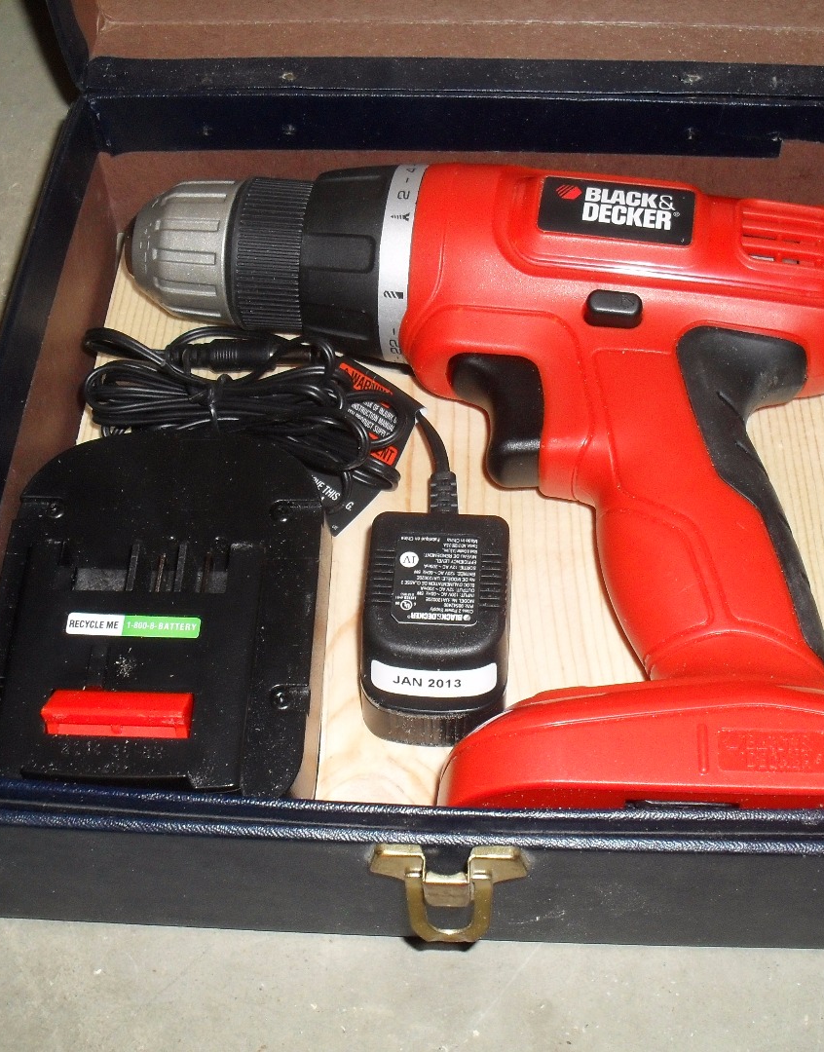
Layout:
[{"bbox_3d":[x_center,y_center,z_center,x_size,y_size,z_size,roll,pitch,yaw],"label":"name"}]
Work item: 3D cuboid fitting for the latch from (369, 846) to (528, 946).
[{"bbox_3d":[0.008,0.083,0.316,0.035,0.031,0.012,1,57,3],"label":"latch"}]

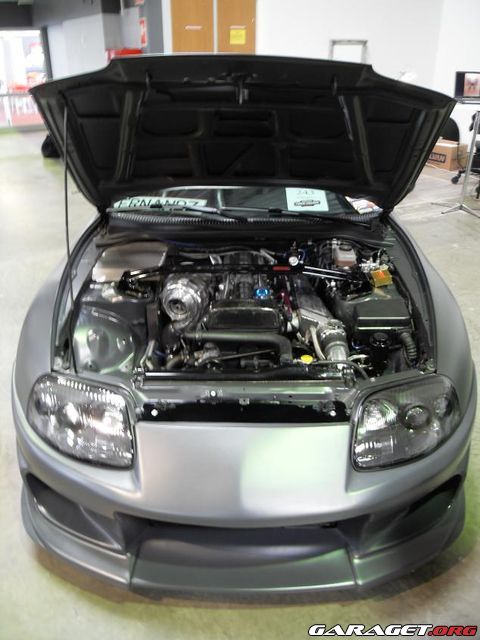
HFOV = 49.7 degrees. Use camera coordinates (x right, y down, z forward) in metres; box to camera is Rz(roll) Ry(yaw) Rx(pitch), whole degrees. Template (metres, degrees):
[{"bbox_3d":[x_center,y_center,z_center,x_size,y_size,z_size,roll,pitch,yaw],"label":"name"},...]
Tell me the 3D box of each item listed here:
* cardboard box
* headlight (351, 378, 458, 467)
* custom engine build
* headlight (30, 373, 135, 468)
[{"bbox_3d":[3.433,-2.727,8.542,0.400,0.390,0.550,-13,30,-24],"label":"cardboard box"},{"bbox_3d":[0.562,0.329,1.750,0.400,0.200,0.290,-6,28,-11],"label":"headlight"},{"bbox_3d":[0.020,0.005,2.178,1.300,0.460,0.800,0,27,0],"label":"custom engine build"},{"bbox_3d":[-0.545,0.329,1.750,0.400,0.200,0.290,6,28,11],"label":"headlight"}]

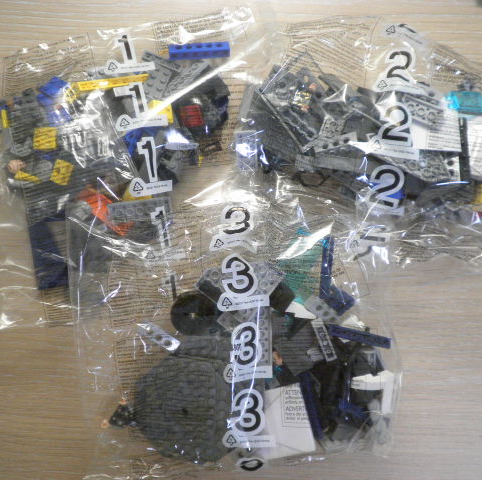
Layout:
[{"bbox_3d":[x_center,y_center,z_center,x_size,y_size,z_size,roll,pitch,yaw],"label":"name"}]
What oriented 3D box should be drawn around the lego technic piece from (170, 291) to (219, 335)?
[{"bbox_3d":[-0.036,0.056,0.442,0.034,0.009,0.034,0,84,0],"label":"lego technic piece"}]

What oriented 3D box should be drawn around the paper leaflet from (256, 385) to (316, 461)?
[{"bbox_3d":[0.033,0.139,0.438,0.042,0.003,0.053,-10,84,-1],"label":"paper leaflet"}]

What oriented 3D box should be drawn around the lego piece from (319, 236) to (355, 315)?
[{"bbox_3d":[0.074,0.028,0.441,0.027,0.009,0.059,3,84,0],"label":"lego piece"}]

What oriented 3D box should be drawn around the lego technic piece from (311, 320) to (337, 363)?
[{"bbox_3d":[0.062,0.076,0.434,0.008,0.009,0.032,-22,110,-2],"label":"lego technic piece"}]

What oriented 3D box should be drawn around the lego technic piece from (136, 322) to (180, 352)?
[{"bbox_3d":[-0.063,0.075,0.439,0.033,0.009,0.010,30,90,2],"label":"lego technic piece"}]

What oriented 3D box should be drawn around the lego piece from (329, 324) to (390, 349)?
[{"bbox_3d":[0.090,0.073,0.434,0.048,0.009,0.008,13,84,1],"label":"lego piece"}]

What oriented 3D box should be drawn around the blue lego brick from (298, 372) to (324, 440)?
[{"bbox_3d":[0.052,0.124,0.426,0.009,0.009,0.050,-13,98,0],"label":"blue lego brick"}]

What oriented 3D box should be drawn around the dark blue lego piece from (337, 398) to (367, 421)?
[{"bbox_3d":[0.084,0.128,0.433,0.023,0.009,0.009,27,87,2],"label":"dark blue lego piece"}]

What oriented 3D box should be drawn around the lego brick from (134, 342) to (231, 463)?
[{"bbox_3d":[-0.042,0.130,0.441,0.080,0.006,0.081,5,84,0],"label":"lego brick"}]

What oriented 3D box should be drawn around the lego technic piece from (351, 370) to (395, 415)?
[{"bbox_3d":[0.100,0.115,0.432,0.033,0.012,0.033,0,87,0],"label":"lego technic piece"}]

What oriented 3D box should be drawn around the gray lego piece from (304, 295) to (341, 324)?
[{"bbox_3d":[0.062,0.054,0.434,0.032,0.009,0.010,41,90,-25],"label":"gray lego piece"}]

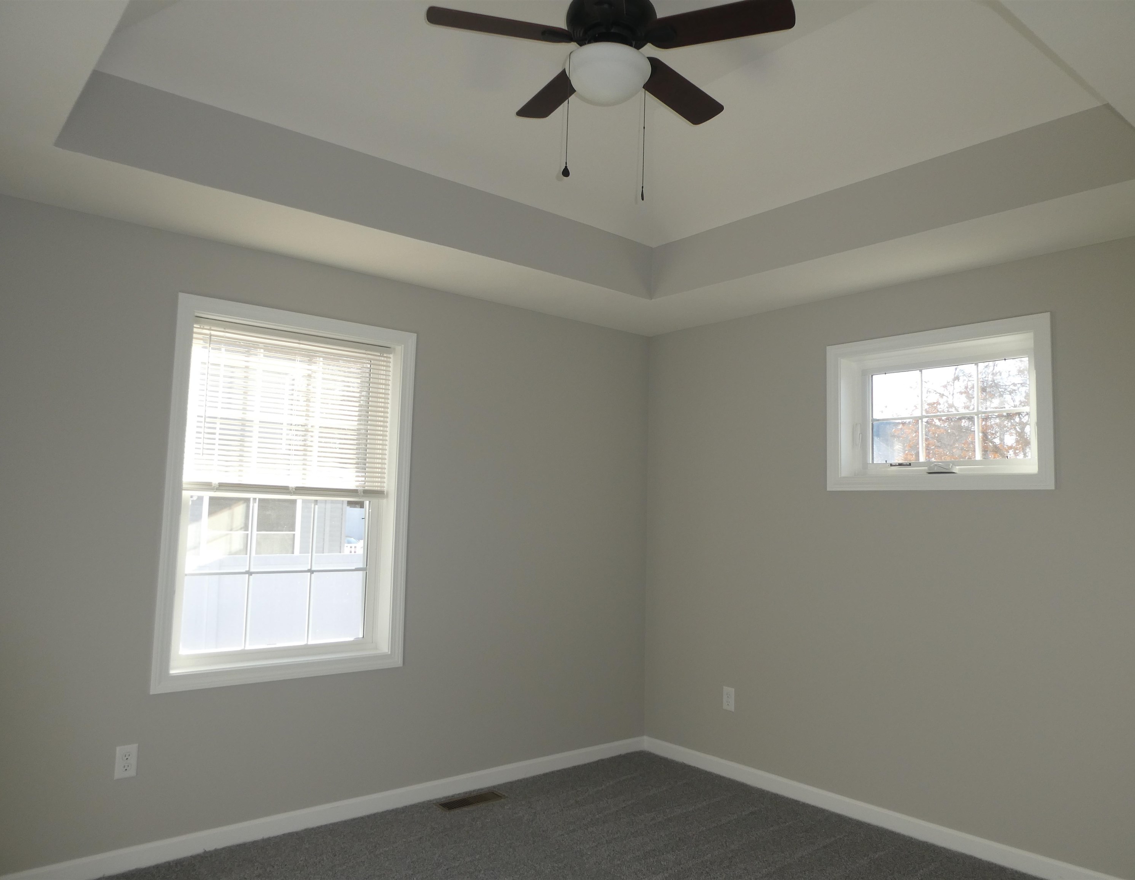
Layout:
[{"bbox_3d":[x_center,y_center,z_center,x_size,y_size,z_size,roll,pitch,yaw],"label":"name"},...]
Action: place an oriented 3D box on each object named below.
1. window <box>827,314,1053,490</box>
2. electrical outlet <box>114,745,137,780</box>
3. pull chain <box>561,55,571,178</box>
[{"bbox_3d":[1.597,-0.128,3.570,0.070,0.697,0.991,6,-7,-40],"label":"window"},{"bbox_3d":[-1.629,1.188,3.005,0.072,0.116,0.009,6,-7,-40],"label":"electrical outlet"},{"bbox_3d":[0.003,-0.952,2.380,0.025,0.370,0.022,1,-5,0],"label":"pull chain"}]

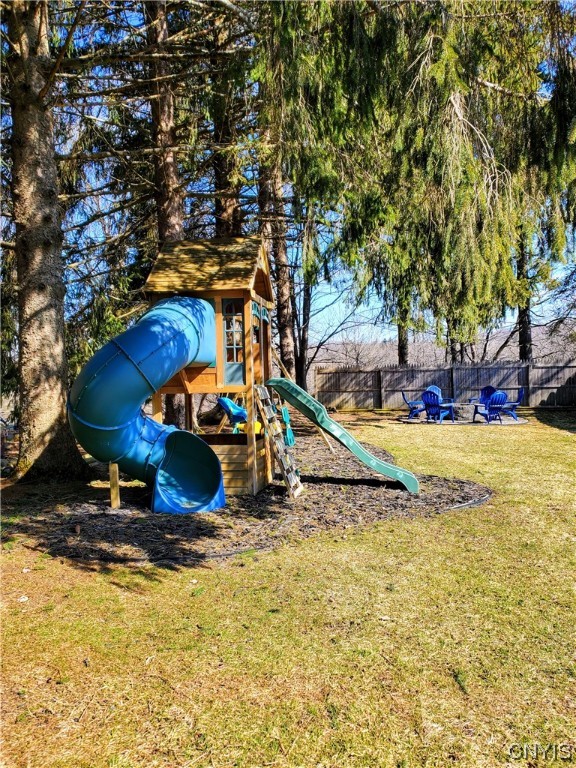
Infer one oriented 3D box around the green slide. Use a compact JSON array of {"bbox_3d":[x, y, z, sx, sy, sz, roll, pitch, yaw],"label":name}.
[{"bbox_3d":[0.706,0.641,7.692,2.060,1.440,0.500,-1,1,15],"label":"green slide"}]

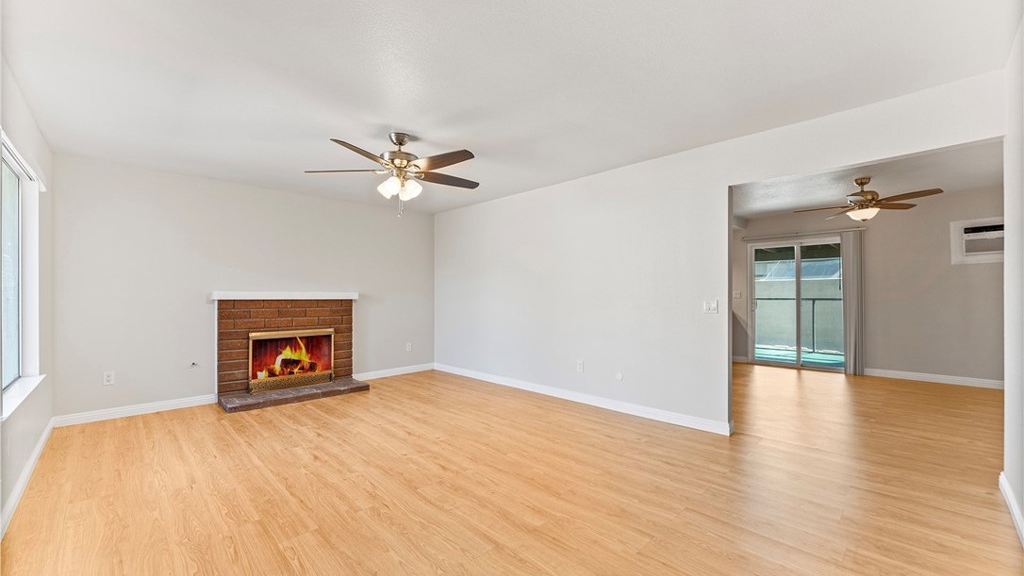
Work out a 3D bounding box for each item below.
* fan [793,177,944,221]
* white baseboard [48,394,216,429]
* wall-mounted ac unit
[{"bbox_3d":[3.878,-0.972,4.404,1.280,0.470,1.280,0,-1,-44],"label":"fan"},{"bbox_3d":[-3.636,1.203,3.933,1.185,0.092,0.018,0,-1,-44],"label":"white baseboard"},{"bbox_3d":[5.896,-0.570,4.801,0.160,0.535,0.800,0,-1,-44],"label":"wall-mounted ac unit"}]

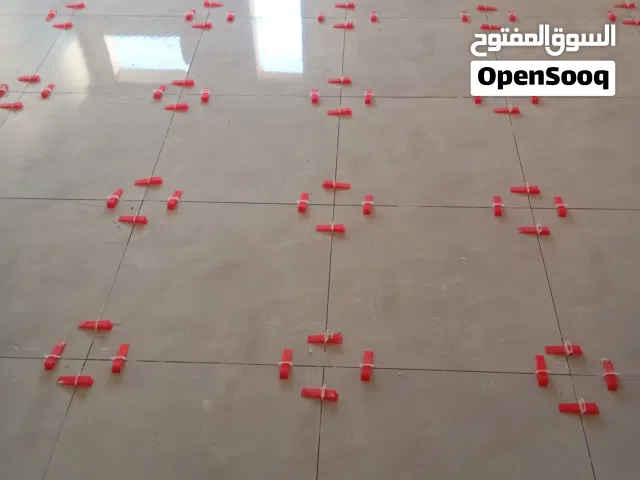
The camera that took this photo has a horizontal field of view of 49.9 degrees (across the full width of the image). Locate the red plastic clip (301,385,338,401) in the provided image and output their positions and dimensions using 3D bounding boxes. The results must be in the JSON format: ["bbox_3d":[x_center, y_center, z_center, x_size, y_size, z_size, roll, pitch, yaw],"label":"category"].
[{"bbox_3d":[-0.001,0.364,1.635,0.087,0.022,0.022,7,46,9],"label":"red plastic clip"}]

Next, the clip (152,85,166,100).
[{"bbox_3d":[-0.600,-0.559,2.581,0.022,0.022,0.087,3,45,5],"label":"clip"}]

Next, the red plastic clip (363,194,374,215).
[{"bbox_3d":[0.147,-0.112,2.107,0.022,0.022,0.087,4,45,6],"label":"red plastic clip"}]

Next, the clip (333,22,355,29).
[{"bbox_3d":[0.101,-0.906,2.904,0.087,0.022,0.022,6,46,8],"label":"clip"}]

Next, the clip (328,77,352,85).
[{"bbox_3d":[0.074,-0.604,2.600,0.087,0.021,0.022,4,45,6],"label":"clip"}]

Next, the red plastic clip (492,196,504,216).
[{"bbox_3d":[0.542,-0.108,2.094,0.019,0.020,0.086,4,45,6],"label":"red plastic clip"}]

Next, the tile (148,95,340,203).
[{"bbox_3d":[-0.238,-0.324,2.356,0.600,0.010,0.600,1,45,3],"label":"tile"}]

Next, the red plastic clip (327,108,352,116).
[{"bbox_3d":[0.071,-0.458,2.457,0.087,0.022,0.022,3,45,5],"label":"red plastic clip"}]

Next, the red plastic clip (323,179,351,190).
[{"bbox_3d":[0.053,-0.176,2.179,0.086,0.020,0.019,1,45,4],"label":"red plastic clip"}]

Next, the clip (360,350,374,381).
[{"bbox_3d":[0.116,0.305,1.690,0.022,0.022,0.087,5,45,7],"label":"clip"}]

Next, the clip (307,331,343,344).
[{"bbox_3d":[0.014,0.250,1.755,0.086,0.020,0.019,1,45,3],"label":"clip"}]

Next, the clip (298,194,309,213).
[{"bbox_3d":[-0.050,-0.121,2.128,0.019,0.020,0.086,3,45,5],"label":"clip"}]

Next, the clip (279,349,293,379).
[{"bbox_3d":[-0.084,0.303,1.706,0.019,0.020,0.086,2,45,4],"label":"clip"}]

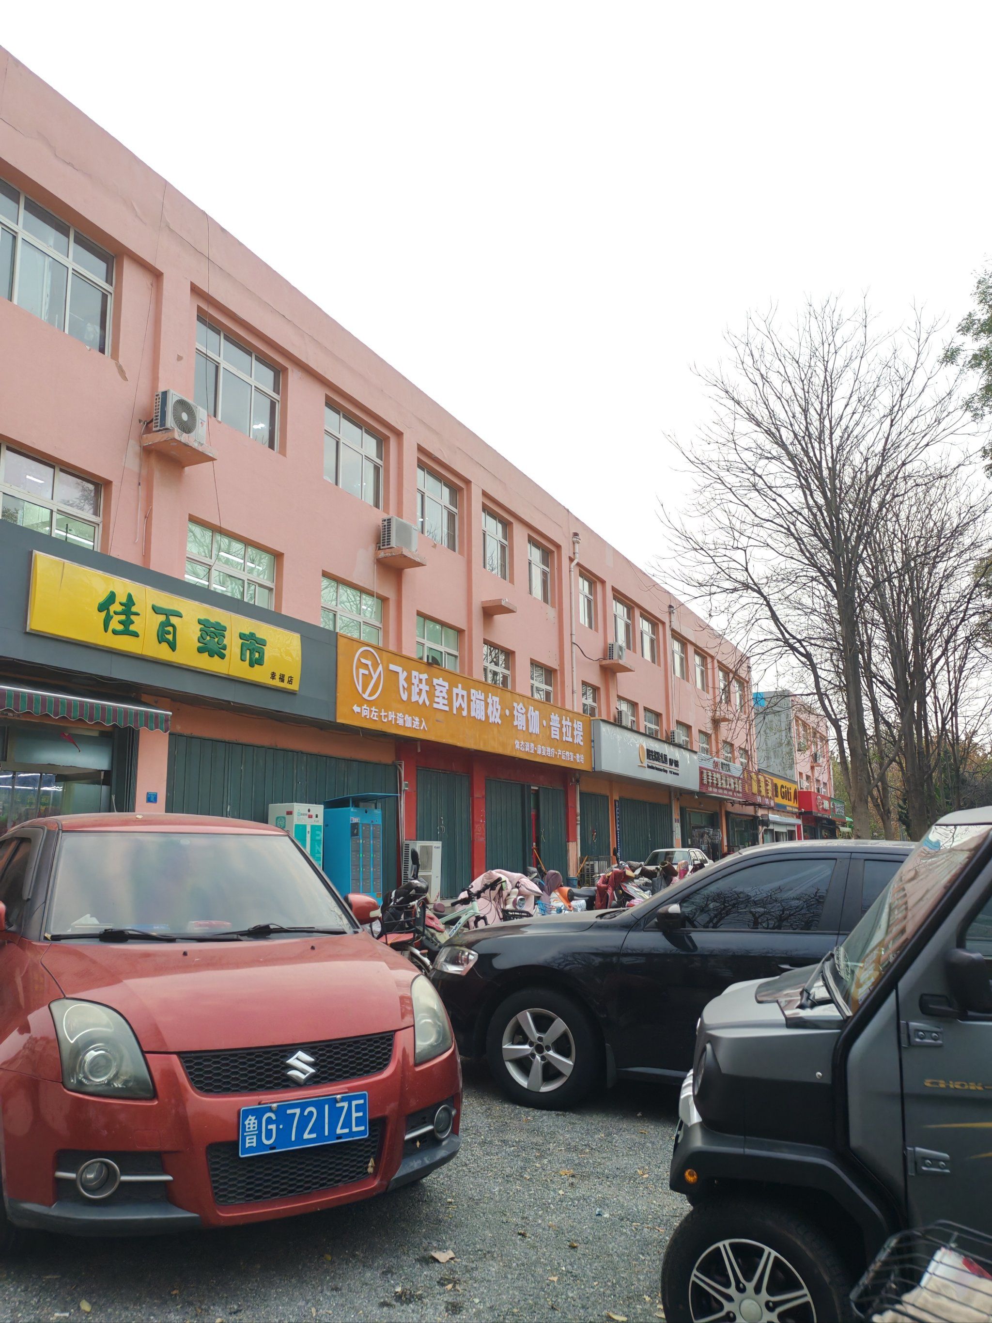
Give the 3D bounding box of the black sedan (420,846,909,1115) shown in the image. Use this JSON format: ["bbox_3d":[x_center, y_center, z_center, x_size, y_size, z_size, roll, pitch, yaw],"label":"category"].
[{"bbox_3d":[1.831,1.682,5.834,4.570,1.470,1.770,-6,-12,24],"label":"black sedan"}]

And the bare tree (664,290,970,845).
[{"bbox_3d":[7.546,-1.675,23.683,7.319,14.428,6.953,-1,-10,0],"label":"bare tree"}]

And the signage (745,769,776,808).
[{"bbox_3d":[13.371,6.564,52.611,0.250,1.475,8.245,-6,-12,24],"label":"signage"}]

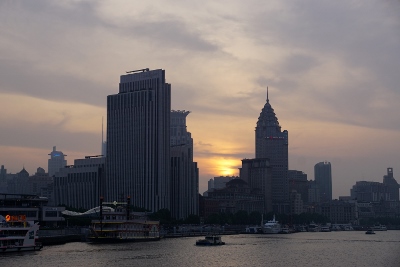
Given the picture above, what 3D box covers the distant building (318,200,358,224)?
[{"bbox_3d":[180.620,105.090,1095.050,41.000,34.310,30.000,3,-7,-23],"label":"distant building"}]

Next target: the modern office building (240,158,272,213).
[{"bbox_3d":[62.920,65.150,928.370,29.000,74.750,22.000,-4,-7,30],"label":"modern office building"}]

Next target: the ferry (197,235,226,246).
[{"bbox_3d":[4.100,40.950,319.450,10.600,4.520,3.600,1,-6,-6],"label":"ferry"}]

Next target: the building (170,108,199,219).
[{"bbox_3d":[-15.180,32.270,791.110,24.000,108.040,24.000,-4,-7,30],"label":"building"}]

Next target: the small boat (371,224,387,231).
[{"bbox_3d":[198.100,104.540,924.120,20.000,7.360,5.200,3,-7,-28],"label":"small boat"}]

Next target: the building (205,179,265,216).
[{"bbox_3d":[35.480,70.460,857.390,48.000,48.490,40.000,4,-7,-30],"label":"building"}]

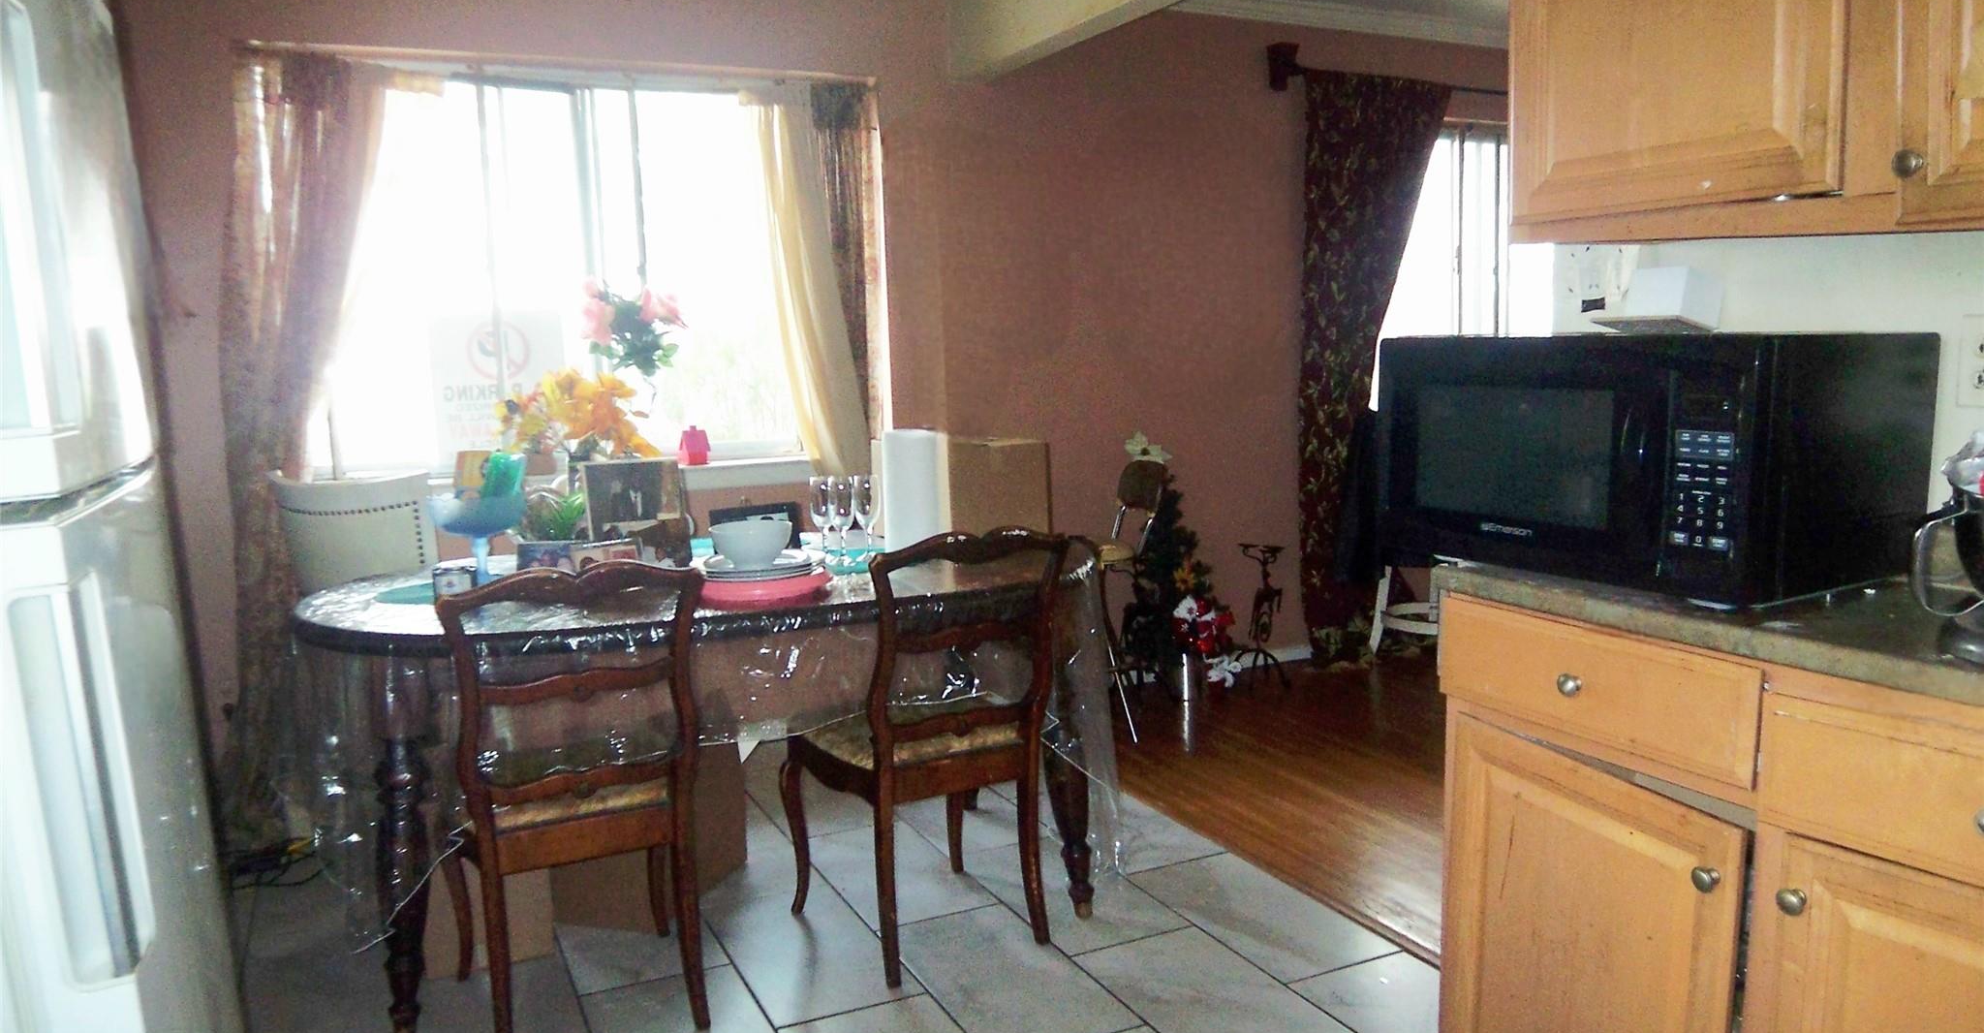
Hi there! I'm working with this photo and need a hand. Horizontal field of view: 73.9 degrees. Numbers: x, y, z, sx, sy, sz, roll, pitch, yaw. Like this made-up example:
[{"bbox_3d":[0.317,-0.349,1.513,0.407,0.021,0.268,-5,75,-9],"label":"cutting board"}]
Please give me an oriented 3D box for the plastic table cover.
[{"bbox_3d":[-0.573,0.458,2.932,1.720,0.680,1.040,-4,8,-20],"label":"plastic table cover"}]

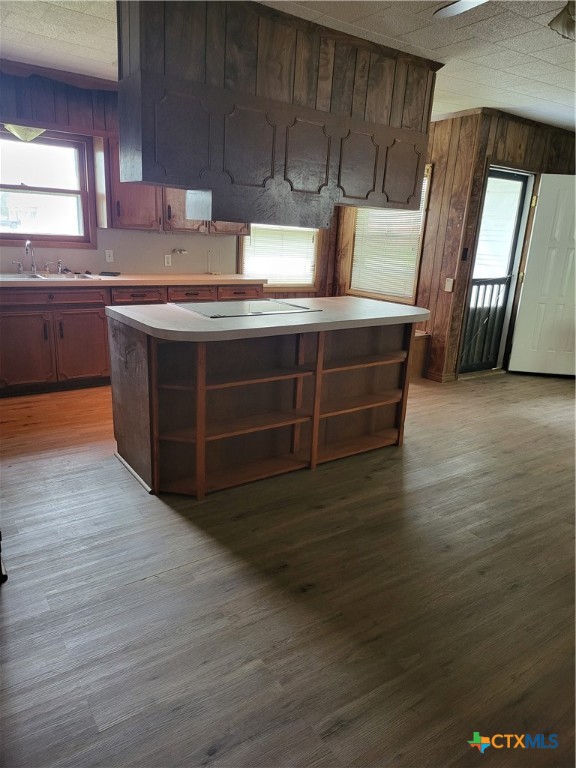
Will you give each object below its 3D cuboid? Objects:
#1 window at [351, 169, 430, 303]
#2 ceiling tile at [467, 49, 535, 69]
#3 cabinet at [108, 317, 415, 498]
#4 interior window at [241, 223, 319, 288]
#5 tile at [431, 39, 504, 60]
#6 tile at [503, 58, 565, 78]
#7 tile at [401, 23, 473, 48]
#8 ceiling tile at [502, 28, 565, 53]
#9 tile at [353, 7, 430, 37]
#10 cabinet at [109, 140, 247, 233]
[{"bbox_3d":[1.051,-1.596,5.728,0.090,1.367,1.087,-8,19,-33],"label":"window"},{"bbox_3d":[1.342,-2.033,3.335,0.308,0.021,0.308,-8,19,-33],"label":"ceiling tile"},{"bbox_3d":[-0.018,-0.036,3.498,2.025,0.895,0.932,-8,19,-33],"label":"cabinet"},{"bbox_3d":[-0.049,-1.714,5.965,1.094,1.371,0.090,-8,19,-33],"label":"interior window"},{"bbox_3d":[1.084,-1.996,3.164,0.308,0.021,0.308,-8,19,-33],"label":"tile"},{"bbox_3d":[1.599,-2.070,3.504,0.308,0.021,0.308,-8,19,-33],"label":"tile"},{"bbox_3d":[0.825,-1.960,2.994,0.308,0.021,0.308,-8,19,-33],"label":"tile"},{"bbox_3d":[1.379,-1.934,2.998,0.308,0.021,0.308,-8,19,-33],"label":"ceiling tile"},{"bbox_3d":[0.561,-1.922,2.819,0.308,0.021,0.308,-8,19,-33],"label":"tile"},{"bbox_3d":[-1.040,-1.811,5.015,1.406,0.742,0.326,-8,19,-33],"label":"cabinet"}]

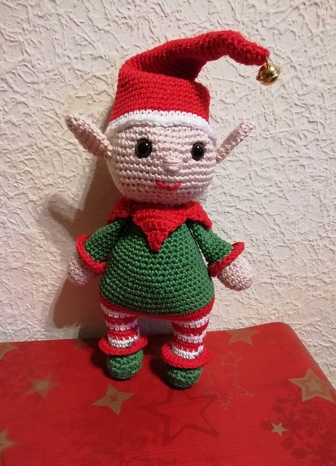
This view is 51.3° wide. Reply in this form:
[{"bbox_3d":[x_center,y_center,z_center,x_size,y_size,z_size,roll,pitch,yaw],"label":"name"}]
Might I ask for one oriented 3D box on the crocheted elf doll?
[{"bbox_3d":[0.000,-0.005,0.272,0.158,0.263,0.092,0,14,-5],"label":"crocheted elf doll"}]

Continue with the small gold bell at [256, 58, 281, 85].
[{"bbox_3d":[0.068,-0.109,0.237,0.015,0.016,0.015,-11,19,4],"label":"small gold bell"}]

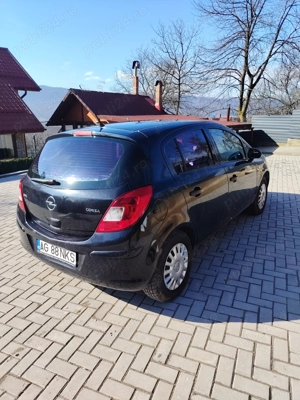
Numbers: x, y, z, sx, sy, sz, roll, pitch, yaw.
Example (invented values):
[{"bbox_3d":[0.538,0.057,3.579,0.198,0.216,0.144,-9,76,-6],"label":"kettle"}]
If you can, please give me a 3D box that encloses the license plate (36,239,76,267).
[{"bbox_3d":[-0.778,0.432,2.280,0.520,0.113,0.020,9,15,35],"label":"license plate"}]

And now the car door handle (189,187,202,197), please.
[{"bbox_3d":[0.382,-0.067,2.318,0.055,0.070,0.200,9,19,35],"label":"car door handle"}]

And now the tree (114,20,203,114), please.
[{"bbox_3d":[1.123,-11.640,27.901,8.800,11.290,7.800,-1,16,0],"label":"tree"}]

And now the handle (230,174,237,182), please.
[{"bbox_3d":[0.909,-0.242,3.015,0.055,0.070,0.200,9,19,35],"label":"handle"}]

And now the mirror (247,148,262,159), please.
[{"bbox_3d":[1.293,-0.577,3.433,0.190,0.135,0.120,9,19,35],"label":"mirror"}]

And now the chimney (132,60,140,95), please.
[{"bbox_3d":[-1.013,-9.132,20.801,0.450,2.360,0.420,11,20,38],"label":"chimney"}]

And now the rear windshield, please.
[{"bbox_3d":[-0.628,-0.298,2.331,1.260,0.490,0.100,9,-19,35],"label":"rear windshield"}]

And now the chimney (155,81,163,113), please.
[{"bbox_3d":[0.717,-8.305,22.083,0.520,2.240,0.450,11,20,38],"label":"chimney"}]

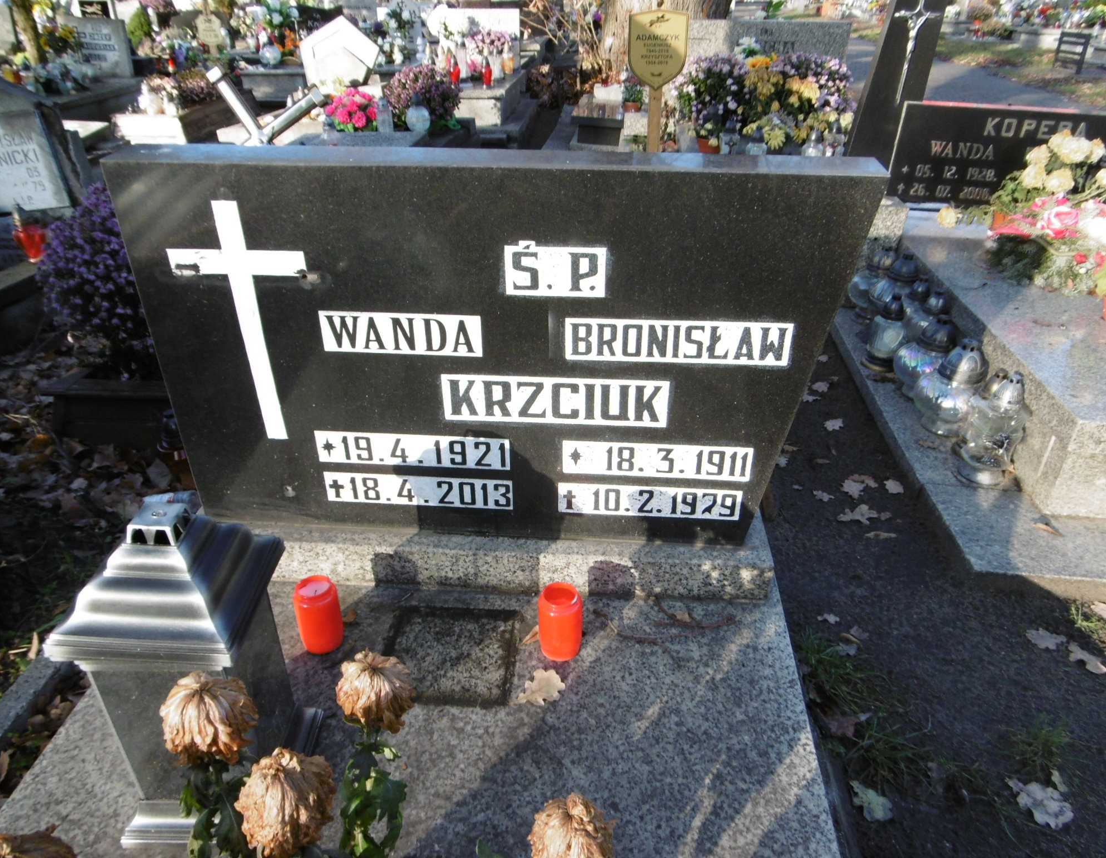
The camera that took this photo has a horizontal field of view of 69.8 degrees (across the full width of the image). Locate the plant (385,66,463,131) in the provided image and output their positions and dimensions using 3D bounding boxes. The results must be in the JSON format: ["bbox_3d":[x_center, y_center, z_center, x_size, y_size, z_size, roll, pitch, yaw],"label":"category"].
[{"bbox_3d":[-0.672,-1.712,4.100,0.370,0.330,0.370,2,31,4],"label":"plant"}]

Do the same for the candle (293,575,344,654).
[{"bbox_3d":[-0.364,0.289,1.236,0.066,0.114,0.066,2,32,4],"label":"candle"}]

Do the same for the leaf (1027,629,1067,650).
[{"bbox_3d":[0.960,0.401,1.534,0.068,0.018,0.053,9,33,14],"label":"leaf"}]

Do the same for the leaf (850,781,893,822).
[{"bbox_3d":[0.500,0.580,1.253,0.052,0.018,0.076,-21,38,-29],"label":"leaf"}]

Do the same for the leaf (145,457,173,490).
[{"bbox_3d":[-0.971,0.120,1.952,0.072,0.018,0.090,2,72,4],"label":"leaf"}]

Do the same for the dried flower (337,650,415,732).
[{"bbox_3d":[-0.162,0.240,0.725,0.073,0.072,0.073,2,31,4],"label":"dried flower"}]

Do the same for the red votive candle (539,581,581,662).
[{"bbox_3d":[0.012,0.297,1.221,0.066,0.114,0.066,2,32,4],"label":"red votive candle"}]

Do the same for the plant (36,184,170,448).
[{"bbox_3d":[-1.071,-0.303,2.062,0.490,0.660,0.403,2,32,4],"label":"plant"}]

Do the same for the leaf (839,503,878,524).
[{"bbox_3d":[0.716,0.204,1.844,0.096,0.025,0.056,-19,36,-29],"label":"leaf"}]

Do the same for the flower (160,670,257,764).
[{"bbox_3d":[-0.299,0.251,0.691,0.083,0.070,0.081,2,32,4],"label":"flower"}]

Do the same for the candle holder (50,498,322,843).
[{"bbox_3d":[-0.418,0.274,0.937,0.193,0.434,0.193,0,31,1],"label":"candle holder"}]

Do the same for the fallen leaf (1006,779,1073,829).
[{"bbox_3d":[0.757,0.577,1.221,0.077,0.020,0.085,2,31,3],"label":"fallen leaf"}]

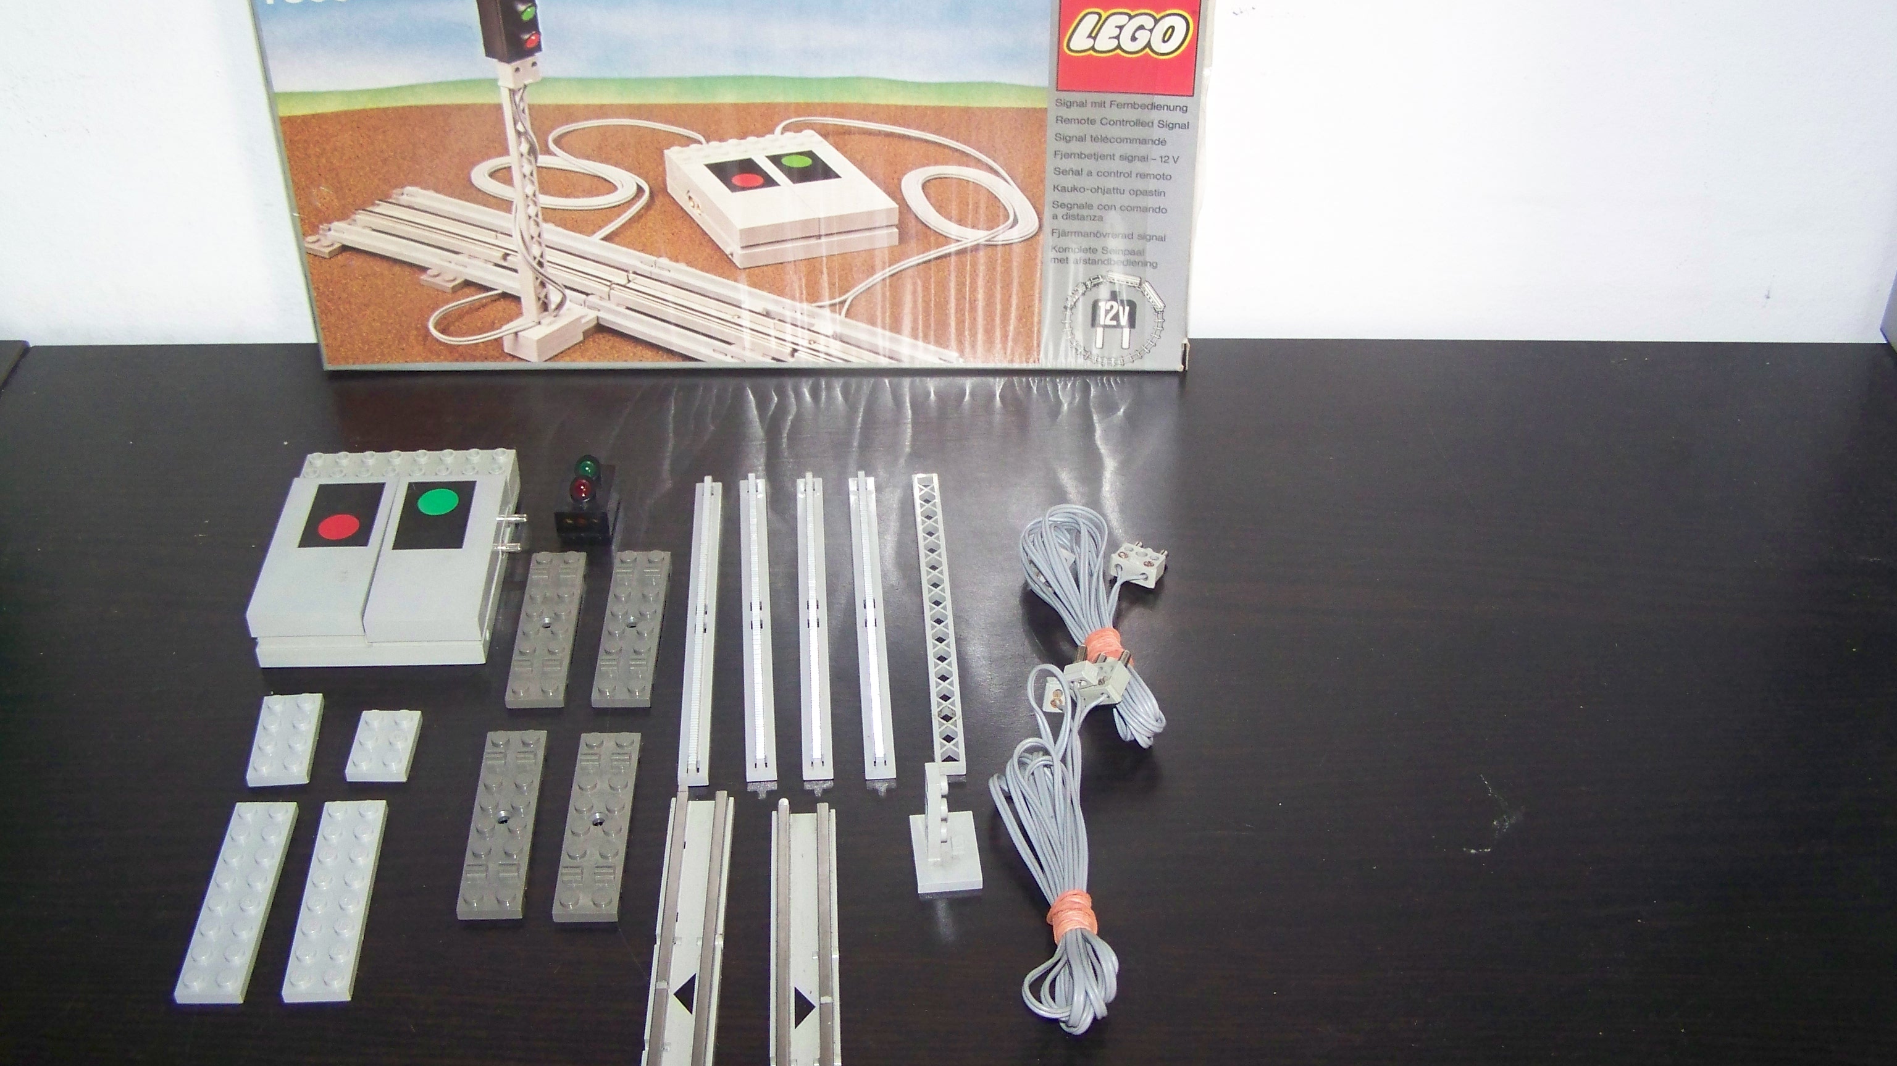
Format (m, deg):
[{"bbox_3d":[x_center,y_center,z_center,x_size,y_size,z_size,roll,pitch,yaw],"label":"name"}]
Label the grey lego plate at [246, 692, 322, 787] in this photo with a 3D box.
[{"bbox_3d":[-0.180,0.056,0.566,0.016,0.005,0.032,-3,39,-5],"label":"grey lego plate"}]

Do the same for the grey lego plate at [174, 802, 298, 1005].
[{"bbox_3d":[-0.177,0.091,0.521,0.016,0.005,0.064,0,39,-2],"label":"grey lego plate"}]

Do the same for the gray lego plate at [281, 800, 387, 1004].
[{"bbox_3d":[-0.154,0.092,0.527,0.016,0.005,0.064,-2,39,-3],"label":"gray lego plate"}]

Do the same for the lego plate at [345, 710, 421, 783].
[{"bbox_3d":[-0.153,0.057,0.564,0.016,0.005,0.024,0,38,-2],"label":"lego plate"}]

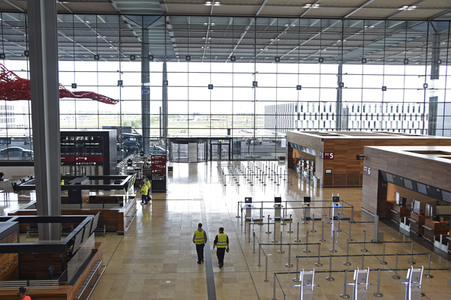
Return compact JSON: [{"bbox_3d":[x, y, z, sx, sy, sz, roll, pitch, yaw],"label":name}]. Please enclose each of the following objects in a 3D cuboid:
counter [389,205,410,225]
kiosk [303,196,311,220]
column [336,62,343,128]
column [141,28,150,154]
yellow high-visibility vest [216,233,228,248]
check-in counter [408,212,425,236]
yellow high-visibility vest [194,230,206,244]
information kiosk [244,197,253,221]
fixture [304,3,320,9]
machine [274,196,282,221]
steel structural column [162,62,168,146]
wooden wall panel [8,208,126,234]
[{"bbox_3d":[10.253,3.807,24.975,0.800,1.120,1.100,0,5,-4],"label":"counter"},{"bbox_3d":[5.009,3.545,25.903,0.480,1.440,0.450,0,5,-4],"label":"kiosk"},{"bbox_3d":[29.344,-12.511,109.378,1.350,19.670,1.350,0,5,-4],"label":"column"},{"bbox_3d":[-11.835,-8.436,63.320,1.300,18.900,1.300,0,5,-4],"label":"column"},{"bbox_3d":[-0.151,3.814,17.820,0.470,0.620,0.280,0,5,-4],"label":"yellow high-visibility vest"},{"bbox_3d":[10.361,3.988,22.835,0.750,1.120,1.050,0,5,-4],"label":"check-in counter"},{"bbox_3d":[-1.085,3.756,18.249,0.470,0.610,0.280,0,5,-4],"label":"yellow high-visibility vest"},{"bbox_3d":[1.409,3.543,25.742,0.480,1.440,0.450,0,5,-4],"label":"information kiosk"},{"bbox_3d":[10.426,-17.422,51.419,1.900,0.300,1.700,0,5,-4],"label":"fixture"},{"bbox_3d":[3.197,3.548,25.774,0.480,1.440,0.450,0,5,-4],"label":"machine"},{"bbox_3d":[-14.965,-12.147,106.146,1.350,19.090,1.350,0,5,-4],"label":"steel structural column"},{"bbox_3d":[-8.252,3.813,22.254,5.930,1.400,0.150,0,5,-4],"label":"wooden wall panel"}]

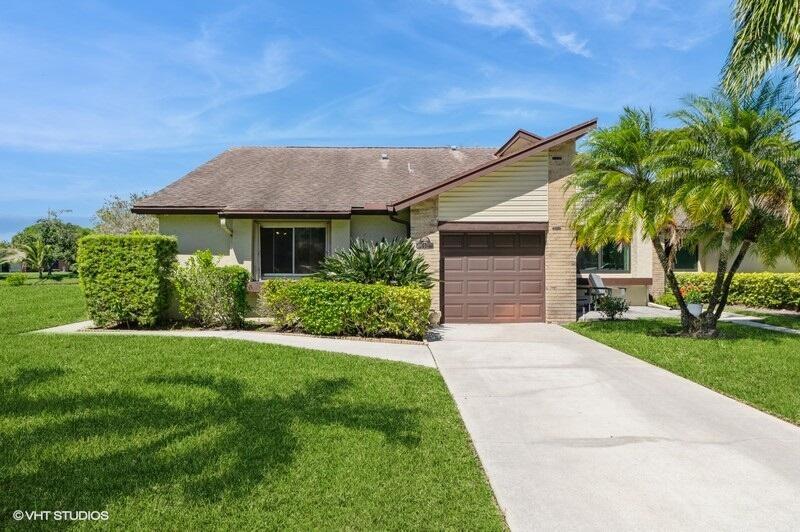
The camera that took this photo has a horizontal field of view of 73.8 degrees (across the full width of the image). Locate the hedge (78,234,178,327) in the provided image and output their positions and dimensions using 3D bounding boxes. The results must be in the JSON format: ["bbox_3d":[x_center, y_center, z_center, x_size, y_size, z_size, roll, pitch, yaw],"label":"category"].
[{"bbox_3d":[-6.200,0.330,12.250,1.800,2.000,1.150,0,0,-1],"label":"hedge"}]

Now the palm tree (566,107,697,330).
[{"bbox_3d":[4.650,-0.950,10.750,2.650,4.500,2.600,0,0,0],"label":"palm tree"}]

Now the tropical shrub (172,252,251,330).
[{"bbox_3d":[-4.250,0.500,12.100,1.400,1.700,1.200,0,0,-1],"label":"tropical shrub"}]

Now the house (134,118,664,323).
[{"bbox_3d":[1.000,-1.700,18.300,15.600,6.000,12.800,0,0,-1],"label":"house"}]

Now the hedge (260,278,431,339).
[{"bbox_3d":[-1.150,0.820,11.000,3.450,1.150,1.250,0,0,5],"label":"hedge"}]

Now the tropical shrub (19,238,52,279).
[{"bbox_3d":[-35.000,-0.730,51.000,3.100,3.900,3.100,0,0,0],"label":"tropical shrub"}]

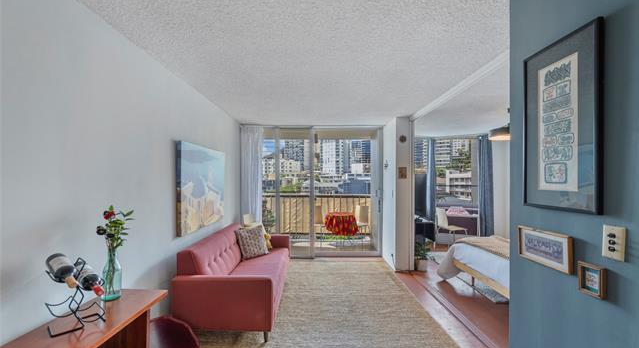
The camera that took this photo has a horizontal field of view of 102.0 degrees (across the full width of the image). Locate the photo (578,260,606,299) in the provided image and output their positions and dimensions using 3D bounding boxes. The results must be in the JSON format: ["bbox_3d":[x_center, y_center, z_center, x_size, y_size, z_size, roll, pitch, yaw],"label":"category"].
[{"bbox_3d":[1.013,0.394,0.961,0.024,0.112,0.085,0,-1,0],"label":"photo"}]

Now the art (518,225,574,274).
[{"bbox_3d":[1.039,0.340,1.200,0.021,0.155,0.274,0,-1,0],"label":"art"}]

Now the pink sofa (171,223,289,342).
[{"bbox_3d":[-0.865,1.110,3.120,0.860,0.810,1.750,0,-1,-2],"label":"pink sofa"}]

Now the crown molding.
[{"bbox_3d":[1.470,-0.884,2.930,0.090,0.065,2.280,0,-1,0],"label":"crown molding"}]

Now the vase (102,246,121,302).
[{"bbox_3d":[-1.220,0.575,1.520,0.092,0.300,0.092,0,-1,0],"label":"vase"}]

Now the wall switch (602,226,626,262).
[{"bbox_3d":[1.017,0.239,0.896,0.015,0.116,0.071,0,-1,0],"label":"wall switch"}]

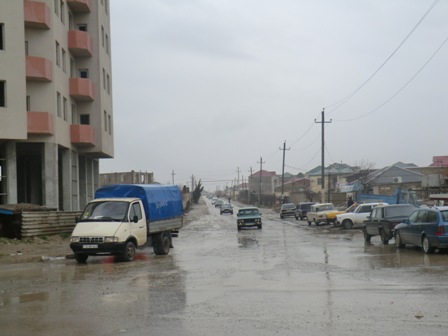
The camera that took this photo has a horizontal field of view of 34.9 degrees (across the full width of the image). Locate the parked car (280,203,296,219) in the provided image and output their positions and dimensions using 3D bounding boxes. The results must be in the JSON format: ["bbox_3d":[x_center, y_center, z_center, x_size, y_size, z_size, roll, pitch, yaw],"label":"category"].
[{"bbox_3d":[6.900,4.605,74.500,1.670,1.410,4.100,-2,-3,0],"label":"parked car"}]

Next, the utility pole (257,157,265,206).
[{"bbox_3d":[6.341,2.601,121.000,1.400,9.000,0.300,1,-3,-2],"label":"utility pole"}]

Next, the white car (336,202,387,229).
[{"bbox_3d":[9.050,3.000,44.700,4.100,1.440,1.620,-2,-3,-6],"label":"white car"}]

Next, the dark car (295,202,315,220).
[{"bbox_3d":[7.850,4.129,67.000,1.680,1.530,4.050,-2,-3,-4],"label":"dark car"}]

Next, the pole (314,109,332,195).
[{"bbox_3d":[8.387,-0.337,60.000,1.500,9.300,0.300,0,-3,-2],"label":"pole"}]

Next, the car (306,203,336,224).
[{"bbox_3d":[7.210,3.419,51.600,1.620,1.440,4.100,-2,-3,-4],"label":"car"}]

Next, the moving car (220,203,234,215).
[{"bbox_3d":[0.420,5.416,93.000,1.670,1.450,4.200,-2,-3,-1],"label":"moving car"}]

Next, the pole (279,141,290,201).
[{"bbox_3d":[7.523,1.176,90.000,1.450,9.200,0.300,3,-3,-2],"label":"pole"}]

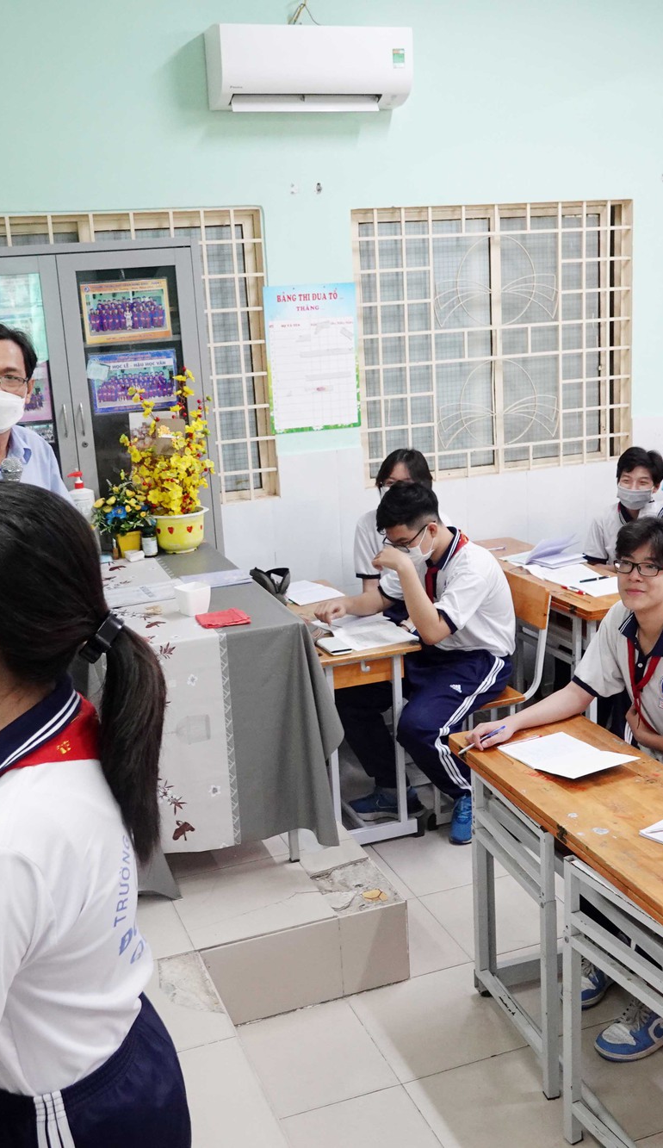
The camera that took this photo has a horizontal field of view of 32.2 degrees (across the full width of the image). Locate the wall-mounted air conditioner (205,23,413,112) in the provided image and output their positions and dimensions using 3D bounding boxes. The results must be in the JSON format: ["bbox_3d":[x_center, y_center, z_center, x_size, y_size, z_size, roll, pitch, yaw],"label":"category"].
[{"bbox_3d":[-0.081,-2.013,4.606,0.785,0.292,0.235,-8,15,-18],"label":"wall-mounted air conditioner"}]

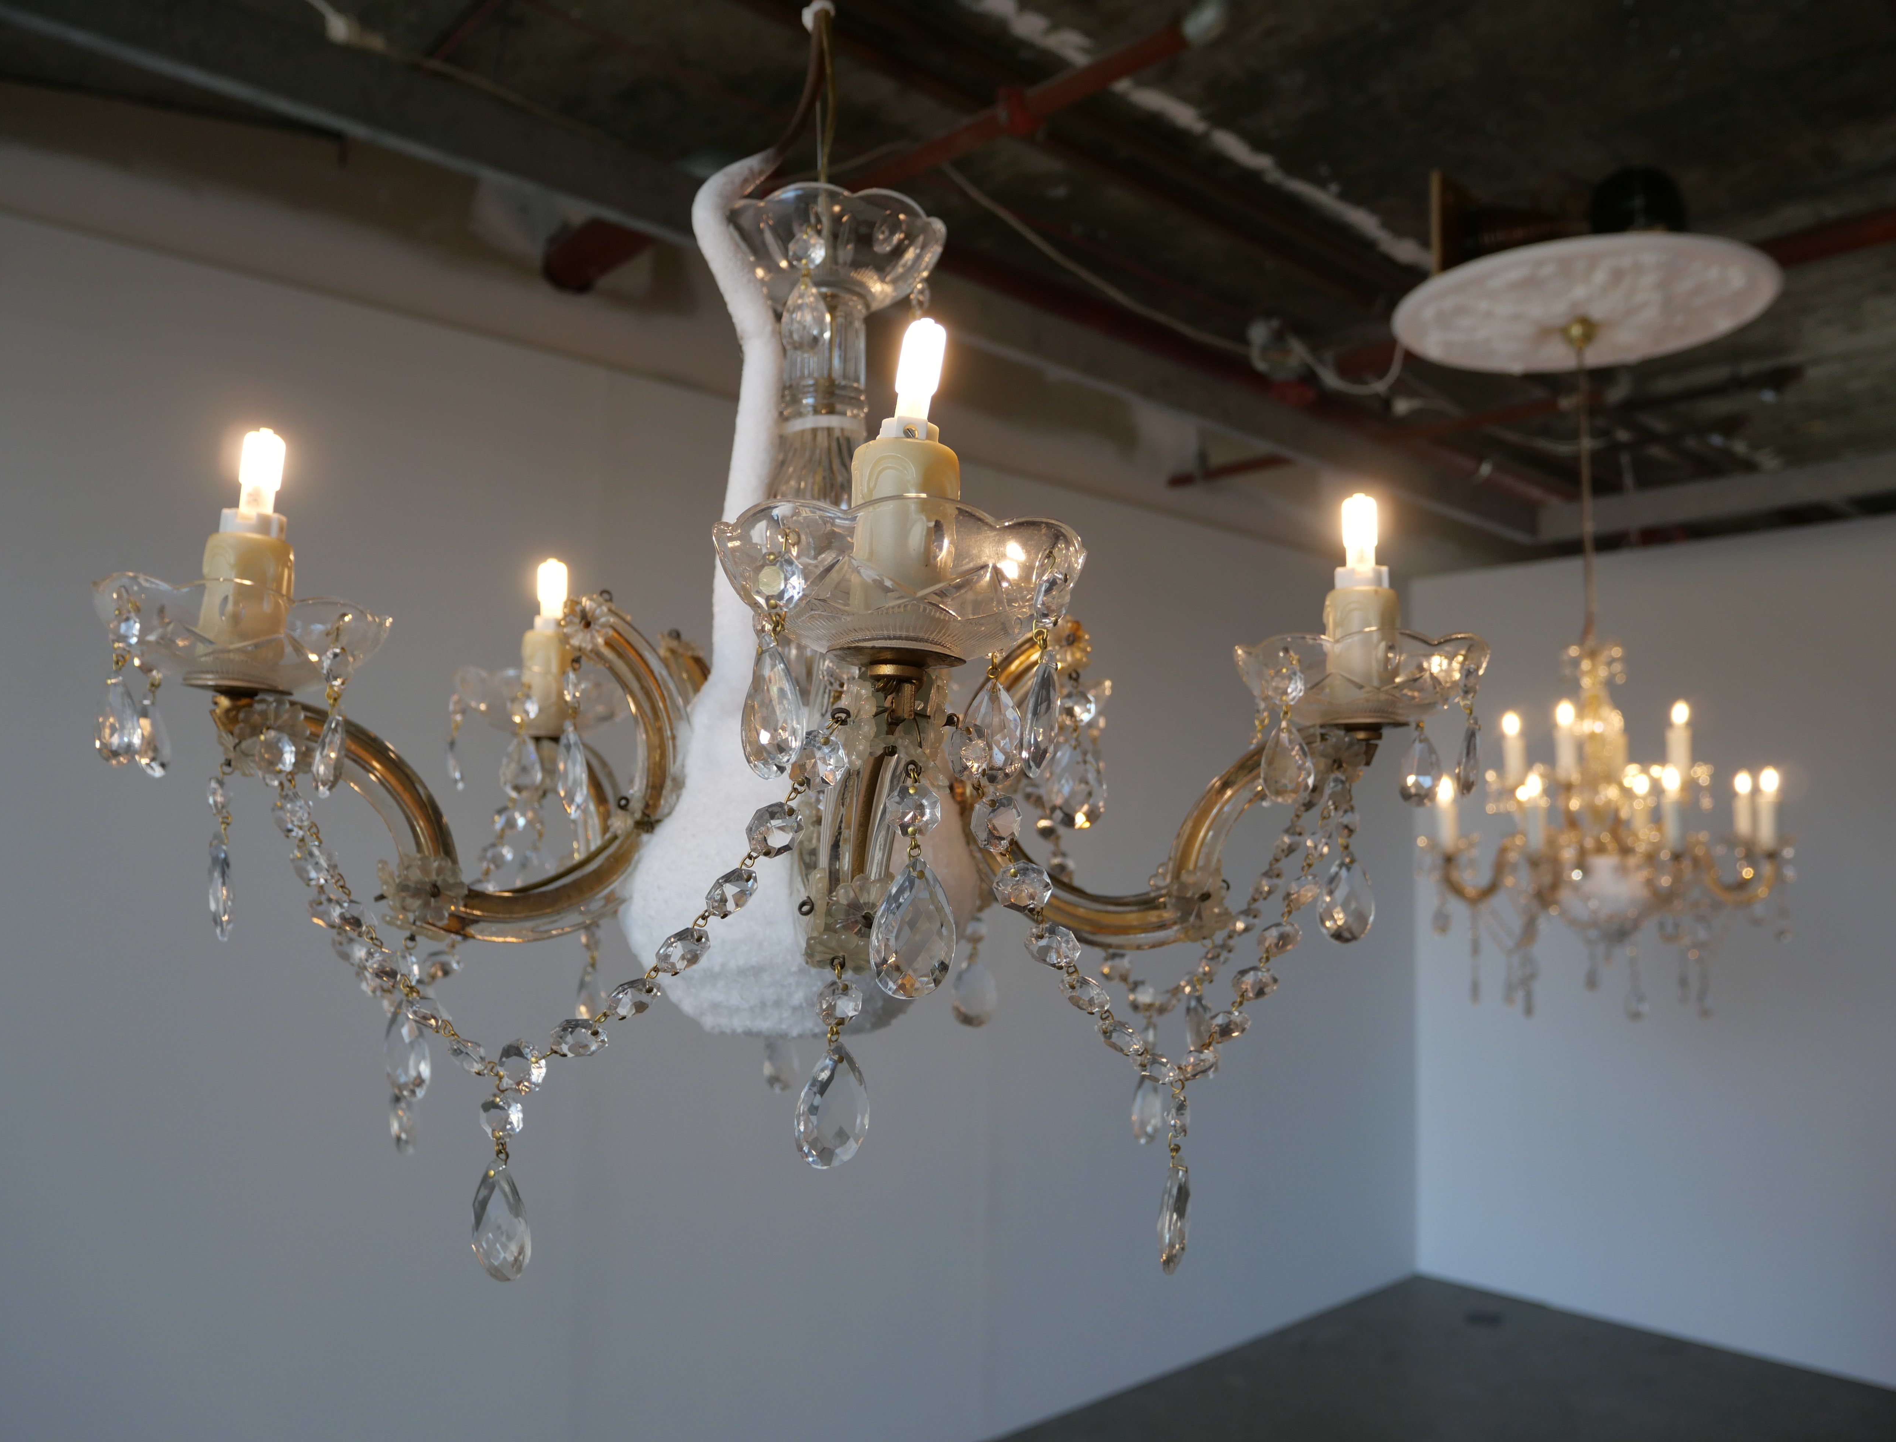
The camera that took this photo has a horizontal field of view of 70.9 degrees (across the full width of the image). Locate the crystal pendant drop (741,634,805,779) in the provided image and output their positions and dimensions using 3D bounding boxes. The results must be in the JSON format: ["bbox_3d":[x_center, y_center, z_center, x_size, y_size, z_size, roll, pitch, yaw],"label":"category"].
[{"bbox_3d":[-0.046,-0.004,0.353,0.023,0.038,0.010,-3,-6,37],"label":"crystal pendant drop"}]

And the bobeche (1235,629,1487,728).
[{"bbox_3d":[0.184,-0.016,0.597,0.107,0.033,0.107,1,-5,0],"label":"bobeche"}]

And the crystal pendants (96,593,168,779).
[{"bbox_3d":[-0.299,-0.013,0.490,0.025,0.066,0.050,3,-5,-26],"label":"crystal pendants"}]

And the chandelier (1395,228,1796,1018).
[{"bbox_3d":[1.086,-0.110,2.269,0.619,1.226,0.619,1,-5,0],"label":"chandelier"}]

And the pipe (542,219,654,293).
[{"bbox_3d":[-0.655,-0.877,2.500,0.110,0.110,0.300,6,-7,-45],"label":"pipe"}]

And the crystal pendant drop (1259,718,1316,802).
[{"bbox_3d":[0.143,0.017,0.562,0.023,0.036,0.010,-1,-5,14],"label":"crystal pendant drop"}]

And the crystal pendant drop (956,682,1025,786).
[{"bbox_3d":[0.014,0.004,0.430,0.023,0.034,0.010,1,-5,0],"label":"crystal pendant drop"}]

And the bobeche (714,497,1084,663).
[{"bbox_3d":[-0.014,-0.036,0.388,0.107,0.032,0.107,1,-5,0],"label":"bobeche"}]

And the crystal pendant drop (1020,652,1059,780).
[{"bbox_3d":[0.025,-0.001,0.357,0.010,0.034,0.023,5,-5,18],"label":"crystal pendant drop"}]

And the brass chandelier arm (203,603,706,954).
[{"bbox_3d":[-0.201,0.021,0.559,0.191,0.152,0.028,3,-6,-28],"label":"brass chandelier arm"}]

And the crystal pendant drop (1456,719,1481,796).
[{"bbox_3d":[0.225,0.016,0.576,0.010,0.034,0.023,5,-5,15],"label":"crystal pendant drop"}]

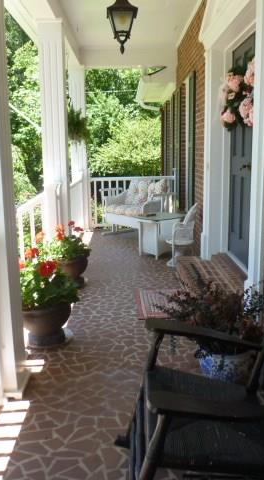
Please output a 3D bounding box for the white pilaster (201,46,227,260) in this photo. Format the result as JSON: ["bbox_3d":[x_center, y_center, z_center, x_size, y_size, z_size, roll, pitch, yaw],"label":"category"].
[{"bbox_3d":[0.878,-0.911,4.908,0.250,2.270,0.250,-1,11,-1],"label":"white pilaster"}]

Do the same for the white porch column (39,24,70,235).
[{"bbox_3d":[-0.878,-1.035,5.219,0.290,2.815,0.290,-1,11,-1],"label":"white porch column"}]

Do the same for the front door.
[{"bbox_3d":[1.077,-0.813,4.312,0.060,2.100,0.910,-1,11,-1],"label":"front door"}]

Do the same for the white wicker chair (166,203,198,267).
[{"bbox_3d":[0.629,-0.089,5.583,0.440,0.760,0.460,3,12,18],"label":"white wicker chair"}]

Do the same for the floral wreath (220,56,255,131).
[{"bbox_3d":[1.003,-1.340,4.125,0.180,0.620,0.620,-1,11,-1],"label":"floral wreath"}]

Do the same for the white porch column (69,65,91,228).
[{"bbox_3d":[-0.949,-1.584,8.021,0.290,2.815,0.290,-1,11,-1],"label":"white porch column"}]

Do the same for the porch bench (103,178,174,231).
[{"bbox_3d":[0.098,-0.528,7.369,0.760,0.950,1.140,-10,14,-37],"label":"porch bench"}]

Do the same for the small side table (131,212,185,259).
[{"bbox_3d":[0.364,-0.081,6.211,0.680,0.510,0.580,-11,15,-41],"label":"small side table"}]

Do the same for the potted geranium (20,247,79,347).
[{"bbox_3d":[-0.617,0.410,3.314,0.430,0.700,0.430,-1,11,-1],"label":"potted geranium"}]

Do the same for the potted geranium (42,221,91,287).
[{"bbox_3d":[-0.645,0.149,4.683,0.450,0.690,0.450,-1,11,-1],"label":"potted geranium"}]

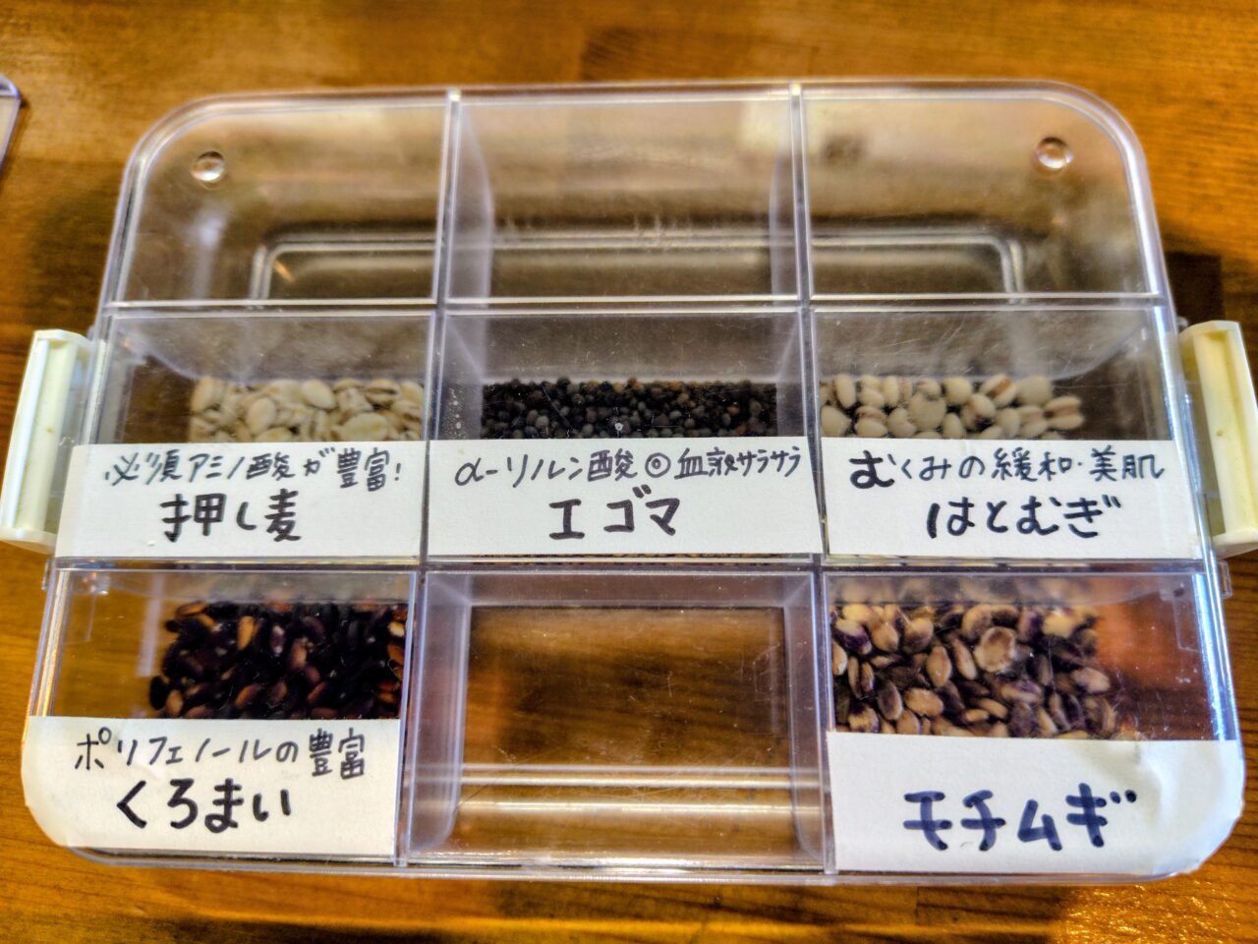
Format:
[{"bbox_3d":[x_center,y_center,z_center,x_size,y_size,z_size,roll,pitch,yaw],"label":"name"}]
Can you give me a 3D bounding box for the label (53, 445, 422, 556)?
[{"bbox_3d":[-0.060,0.004,0.131,0.057,0.002,0.018,-1,75,2],"label":"label"}]

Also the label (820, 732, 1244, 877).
[{"bbox_3d":[0.057,0.046,0.117,0.058,0.003,0.018,0,75,2],"label":"label"}]

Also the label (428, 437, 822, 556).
[{"bbox_3d":[-0.001,0.004,0.129,0.061,0.002,0.018,0,75,2],"label":"label"}]

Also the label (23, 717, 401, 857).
[{"bbox_3d":[-0.061,0.045,0.121,0.056,0.003,0.018,0,75,2],"label":"label"}]

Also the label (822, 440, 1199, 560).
[{"bbox_3d":[0.058,0.004,0.128,0.055,0.002,0.018,1,75,2],"label":"label"}]

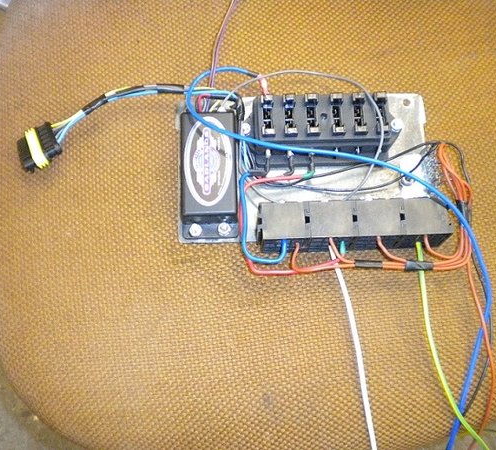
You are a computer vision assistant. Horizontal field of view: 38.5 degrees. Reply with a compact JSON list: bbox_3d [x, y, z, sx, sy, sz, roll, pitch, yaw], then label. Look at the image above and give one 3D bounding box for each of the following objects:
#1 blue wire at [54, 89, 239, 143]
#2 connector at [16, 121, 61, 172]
[{"bbox_3d":[-0.073,-0.083,0.497,0.129,0.019,0.027,-11,71,-4],"label":"blue wire"},{"bbox_3d":[-0.145,-0.054,0.496,0.028,0.015,0.027,-29,73,-9],"label":"connector"}]

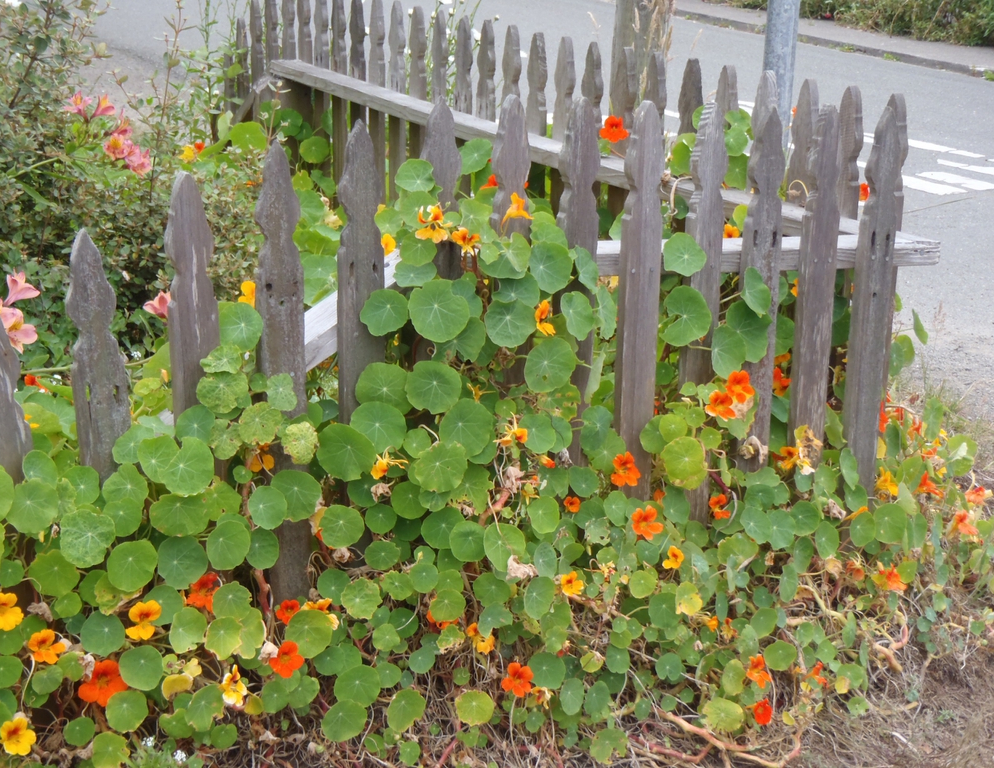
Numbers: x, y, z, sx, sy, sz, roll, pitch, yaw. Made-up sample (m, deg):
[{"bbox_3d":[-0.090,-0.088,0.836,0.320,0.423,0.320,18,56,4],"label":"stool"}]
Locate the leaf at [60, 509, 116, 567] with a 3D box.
[{"bbox_3d":[-0.688,0.258,2.980,0.092,0.096,0.020,-1,-17,-3],"label":"leaf"}]

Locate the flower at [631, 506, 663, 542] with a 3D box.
[{"bbox_3d":[0.257,0.240,3.030,0.055,0.061,0.040,5,-5,12],"label":"flower"}]

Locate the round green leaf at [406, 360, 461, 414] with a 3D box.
[{"bbox_3d":[-0.107,0.006,3.030,0.094,0.093,0.024,0,-17,-2],"label":"round green leaf"}]

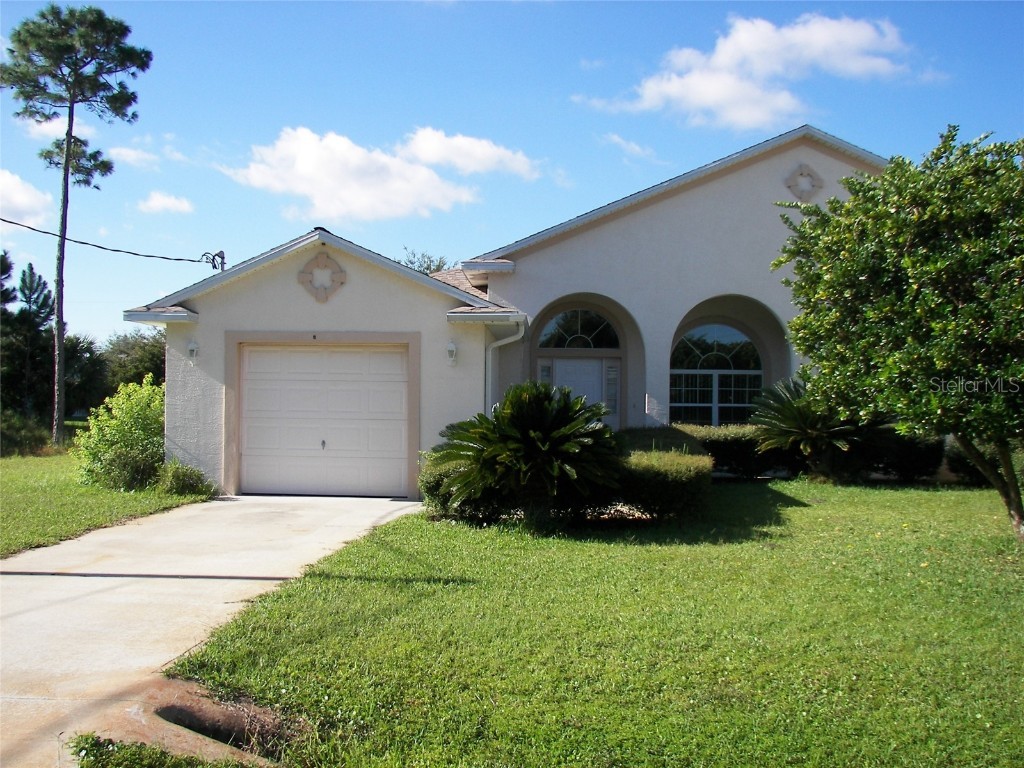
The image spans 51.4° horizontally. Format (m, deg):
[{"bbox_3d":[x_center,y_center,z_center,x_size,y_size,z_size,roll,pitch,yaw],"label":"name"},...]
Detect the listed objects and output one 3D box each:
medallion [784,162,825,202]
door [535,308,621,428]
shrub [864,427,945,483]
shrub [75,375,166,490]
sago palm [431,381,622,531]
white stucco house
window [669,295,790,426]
[{"bbox_3d":[5.252,-3.606,19.100,0.710,0.710,0.070,1,0,4],"label":"medallion"},{"bbox_3d":[1.274,0.026,20.400,1.650,2.980,0.200,1,0,4],"label":"door"},{"bbox_3d":[6.654,1.203,18.100,1.450,0.950,1.000,1,0,4],"label":"shrub"},{"bbox_3d":[-5.662,0.689,15.600,1.400,1.680,1.400,1,0,4],"label":"shrub"},{"bbox_3d":[0.180,0.812,12.400,2.100,1.700,1.900,1,0,4],"label":"sago palm"},{"bbox_3d":[3.449,-1.496,21.283,16.300,6.280,15.000,1,0,4],"label":"white stucco house"},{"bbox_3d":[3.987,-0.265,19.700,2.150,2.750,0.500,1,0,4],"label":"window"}]

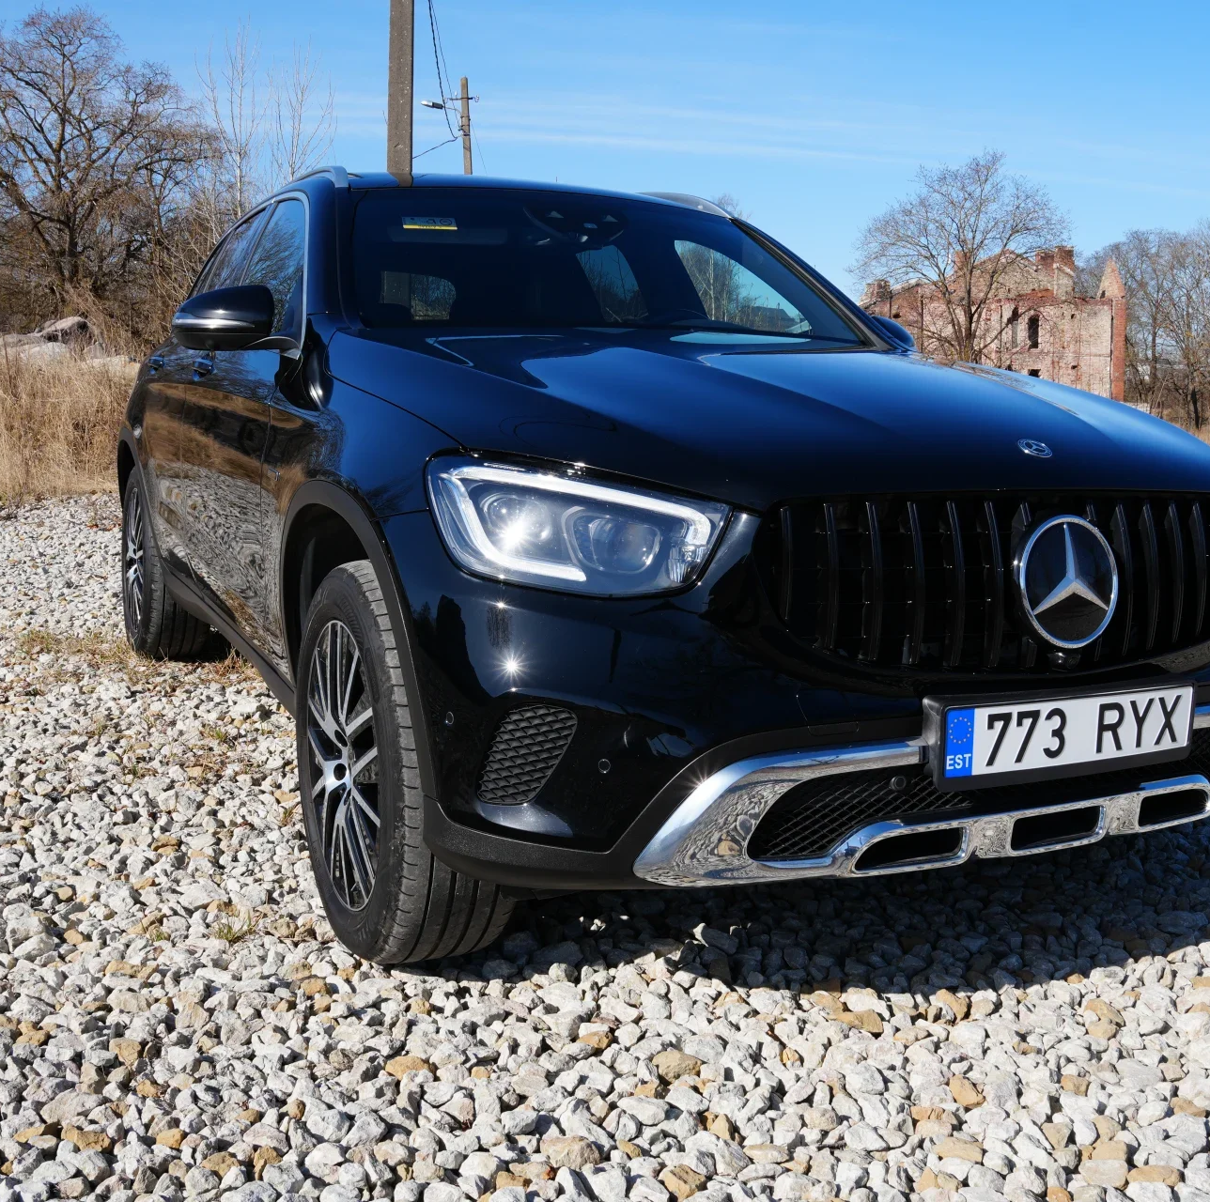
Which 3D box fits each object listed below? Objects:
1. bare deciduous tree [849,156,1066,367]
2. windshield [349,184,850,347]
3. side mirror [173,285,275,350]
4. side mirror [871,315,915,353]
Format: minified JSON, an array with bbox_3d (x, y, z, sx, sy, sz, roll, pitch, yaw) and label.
[{"bbox_3d":[15.814,-13.901,59.219,9.563,11.962,9.085,2,9,0],"label":"bare deciduous tree"},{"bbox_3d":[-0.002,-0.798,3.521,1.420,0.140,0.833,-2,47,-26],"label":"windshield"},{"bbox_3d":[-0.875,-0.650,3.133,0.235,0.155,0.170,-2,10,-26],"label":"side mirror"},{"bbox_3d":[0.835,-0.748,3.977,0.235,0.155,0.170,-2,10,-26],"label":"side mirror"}]

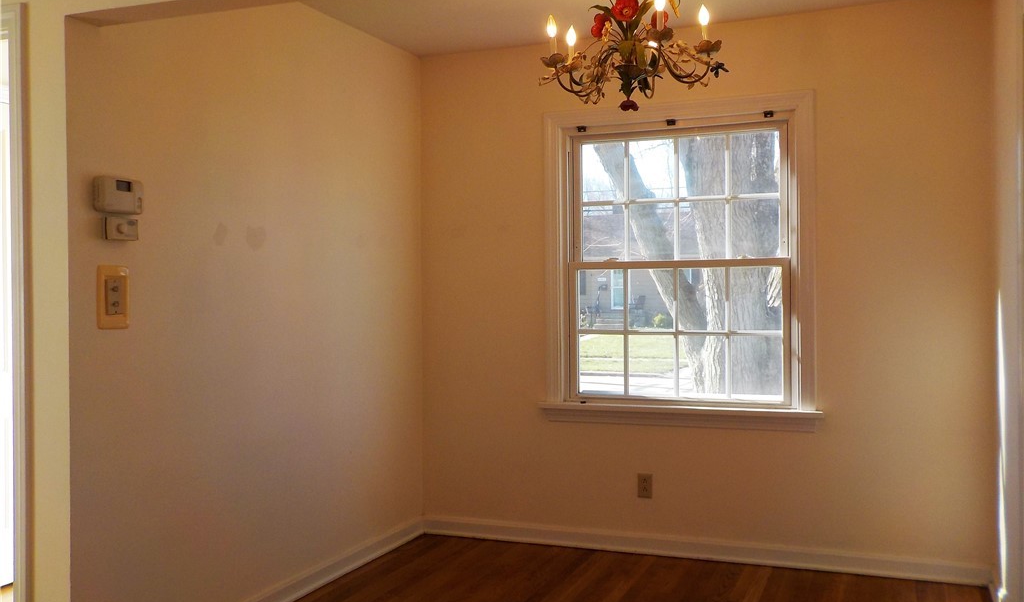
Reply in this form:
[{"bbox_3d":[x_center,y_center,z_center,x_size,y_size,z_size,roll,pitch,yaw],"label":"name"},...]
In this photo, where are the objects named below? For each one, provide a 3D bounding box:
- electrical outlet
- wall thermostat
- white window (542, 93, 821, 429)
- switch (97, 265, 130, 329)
[{"bbox_3d":[0.622,0.864,4.143,0.070,0.114,0.009,0,0,20],"label":"electrical outlet"},{"bbox_3d":[-1.220,-0.325,2.759,0.040,0.104,0.158,0,0,24],"label":"wall thermostat"},{"bbox_3d":[0.742,-0.165,4.097,1.285,1.490,0.120,0,0,20],"label":"white window"},{"bbox_3d":[-1.233,-0.010,2.752,0.018,0.192,0.113,0,0,24],"label":"switch"}]

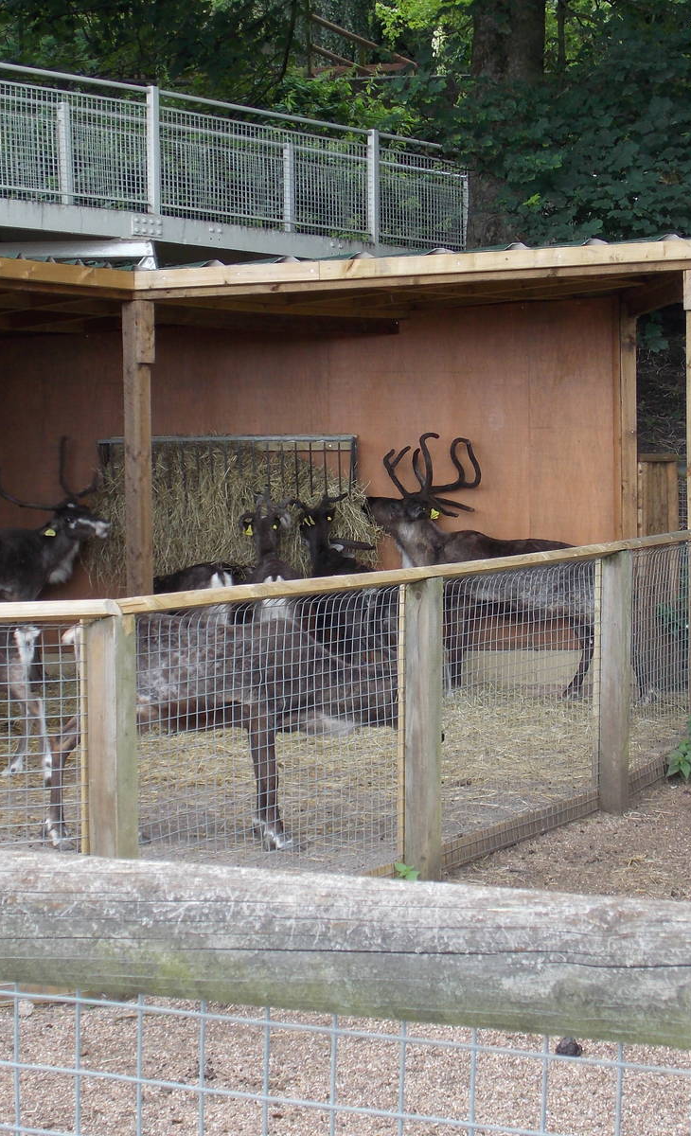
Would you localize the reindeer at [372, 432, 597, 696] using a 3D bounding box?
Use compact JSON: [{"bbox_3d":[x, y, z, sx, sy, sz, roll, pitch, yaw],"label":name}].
[{"bbox_3d":[0.920,0.000,11.900,1.700,1.570,0.600,0,4,12],"label":"reindeer"}]

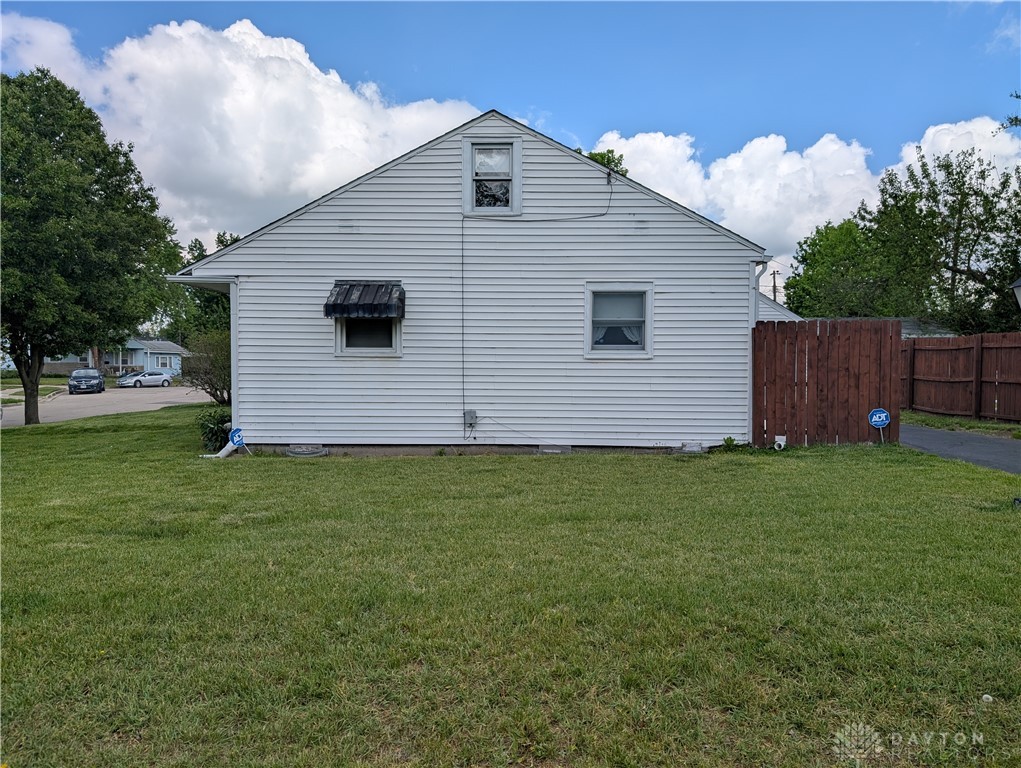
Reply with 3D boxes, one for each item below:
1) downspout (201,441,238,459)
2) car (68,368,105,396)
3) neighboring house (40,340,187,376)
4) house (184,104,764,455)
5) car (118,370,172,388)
[{"bbox_3d":[-4.107,0.924,10.000,0.550,0.270,0.160,0,2,-9],"label":"downspout"},{"bbox_3d":[-28.087,-0.202,47.176,1.830,1.670,4.450,0,2,-26],"label":"car"},{"bbox_3d":[-39.451,-2.633,68.380,8.200,4.000,12.600,2,2,41],"label":"neighboring house"},{"bbox_3d":[-0.537,-1.587,15.250,8.600,4.880,10.200,0,2,0],"label":"house"},{"bbox_3d":[-31.378,-0.387,61.000,1.760,1.440,4.500,1,2,28],"label":"car"}]

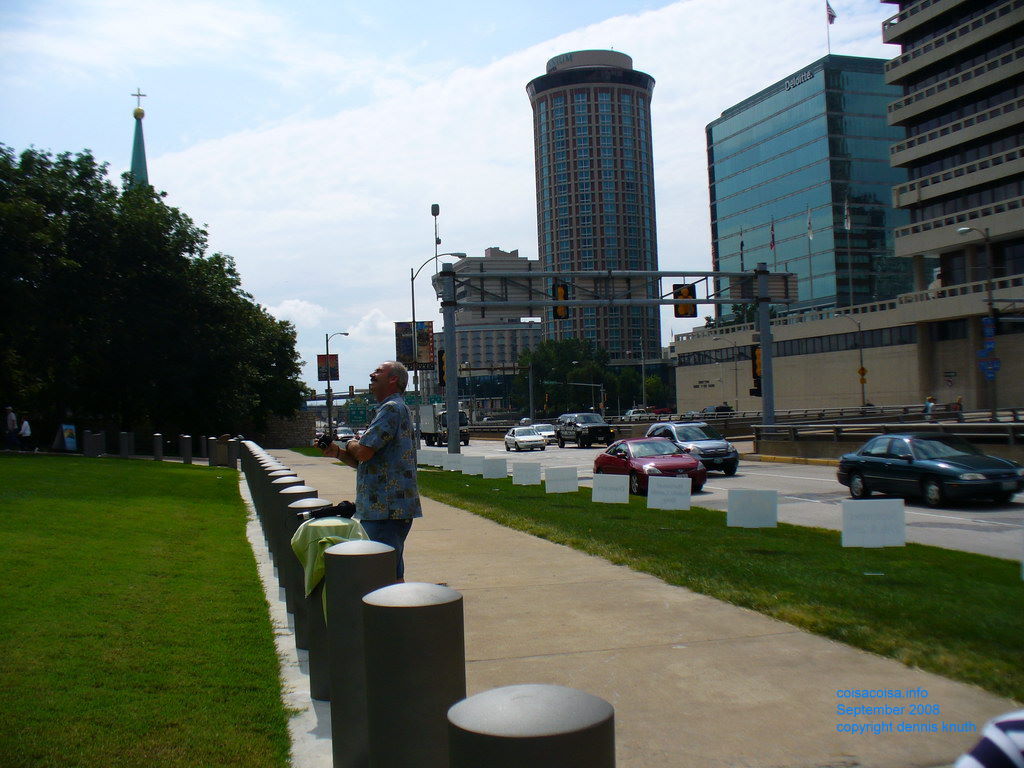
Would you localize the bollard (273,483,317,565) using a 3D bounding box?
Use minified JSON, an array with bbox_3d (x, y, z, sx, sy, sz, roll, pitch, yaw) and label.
[{"bbox_3d":[-1.577,1.254,8.165,0.285,0.965,0.285,-2,-1,-17],"label":"bollard"}]

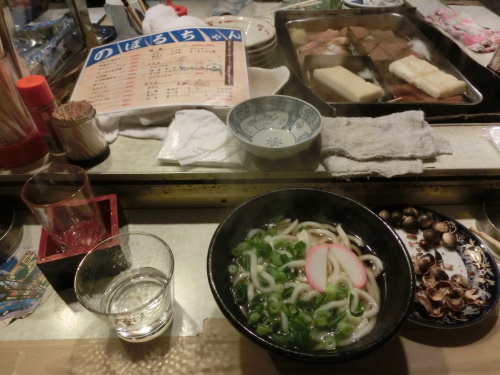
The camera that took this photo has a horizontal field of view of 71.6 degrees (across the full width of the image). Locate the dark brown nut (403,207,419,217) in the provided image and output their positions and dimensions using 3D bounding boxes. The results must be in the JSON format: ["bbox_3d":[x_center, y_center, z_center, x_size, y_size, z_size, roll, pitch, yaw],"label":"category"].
[{"bbox_3d":[0.217,0.035,0.468,0.019,0.018,0.019,0,44,0],"label":"dark brown nut"}]

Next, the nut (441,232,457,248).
[{"bbox_3d":[0.247,0.066,0.431,0.019,0.019,0.019,-1,44,0],"label":"nut"}]

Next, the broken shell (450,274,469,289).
[{"bbox_3d":[0.236,0.106,0.390,0.020,0.012,0.016,-1,44,0],"label":"broken shell"}]

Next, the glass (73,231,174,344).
[{"bbox_3d":[-0.119,0.110,0.364,0.091,0.086,0.091,-1,44,0],"label":"glass"}]

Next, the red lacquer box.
[{"bbox_3d":[-0.201,0.066,0.433,0.085,0.055,0.085,-13,45,-12],"label":"red lacquer box"}]

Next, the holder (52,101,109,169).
[{"bbox_3d":[-0.226,-0.072,0.462,0.058,0.069,0.058,-1,44,0],"label":"holder"}]

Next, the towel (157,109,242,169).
[{"bbox_3d":[-0.063,-0.072,0.494,0.113,0.021,0.113,-1,44,0],"label":"towel"}]

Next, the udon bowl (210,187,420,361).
[{"bbox_3d":[0.059,0.099,0.376,0.197,0.081,0.197,0,44,0],"label":"udon bowl"}]

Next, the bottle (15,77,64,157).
[{"bbox_3d":[-0.269,-0.093,0.462,0.038,0.100,0.038,-1,44,0],"label":"bottle"}]

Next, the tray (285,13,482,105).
[{"bbox_3d":[0.248,-0.264,0.745,0.287,0.065,0.420,-2,44,-1],"label":"tray"}]

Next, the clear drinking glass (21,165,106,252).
[{"bbox_3d":[-0.213,0.034,0.417,0.068,0.103,0.068,-1,44,0],"label":"clear drinking glass"}]

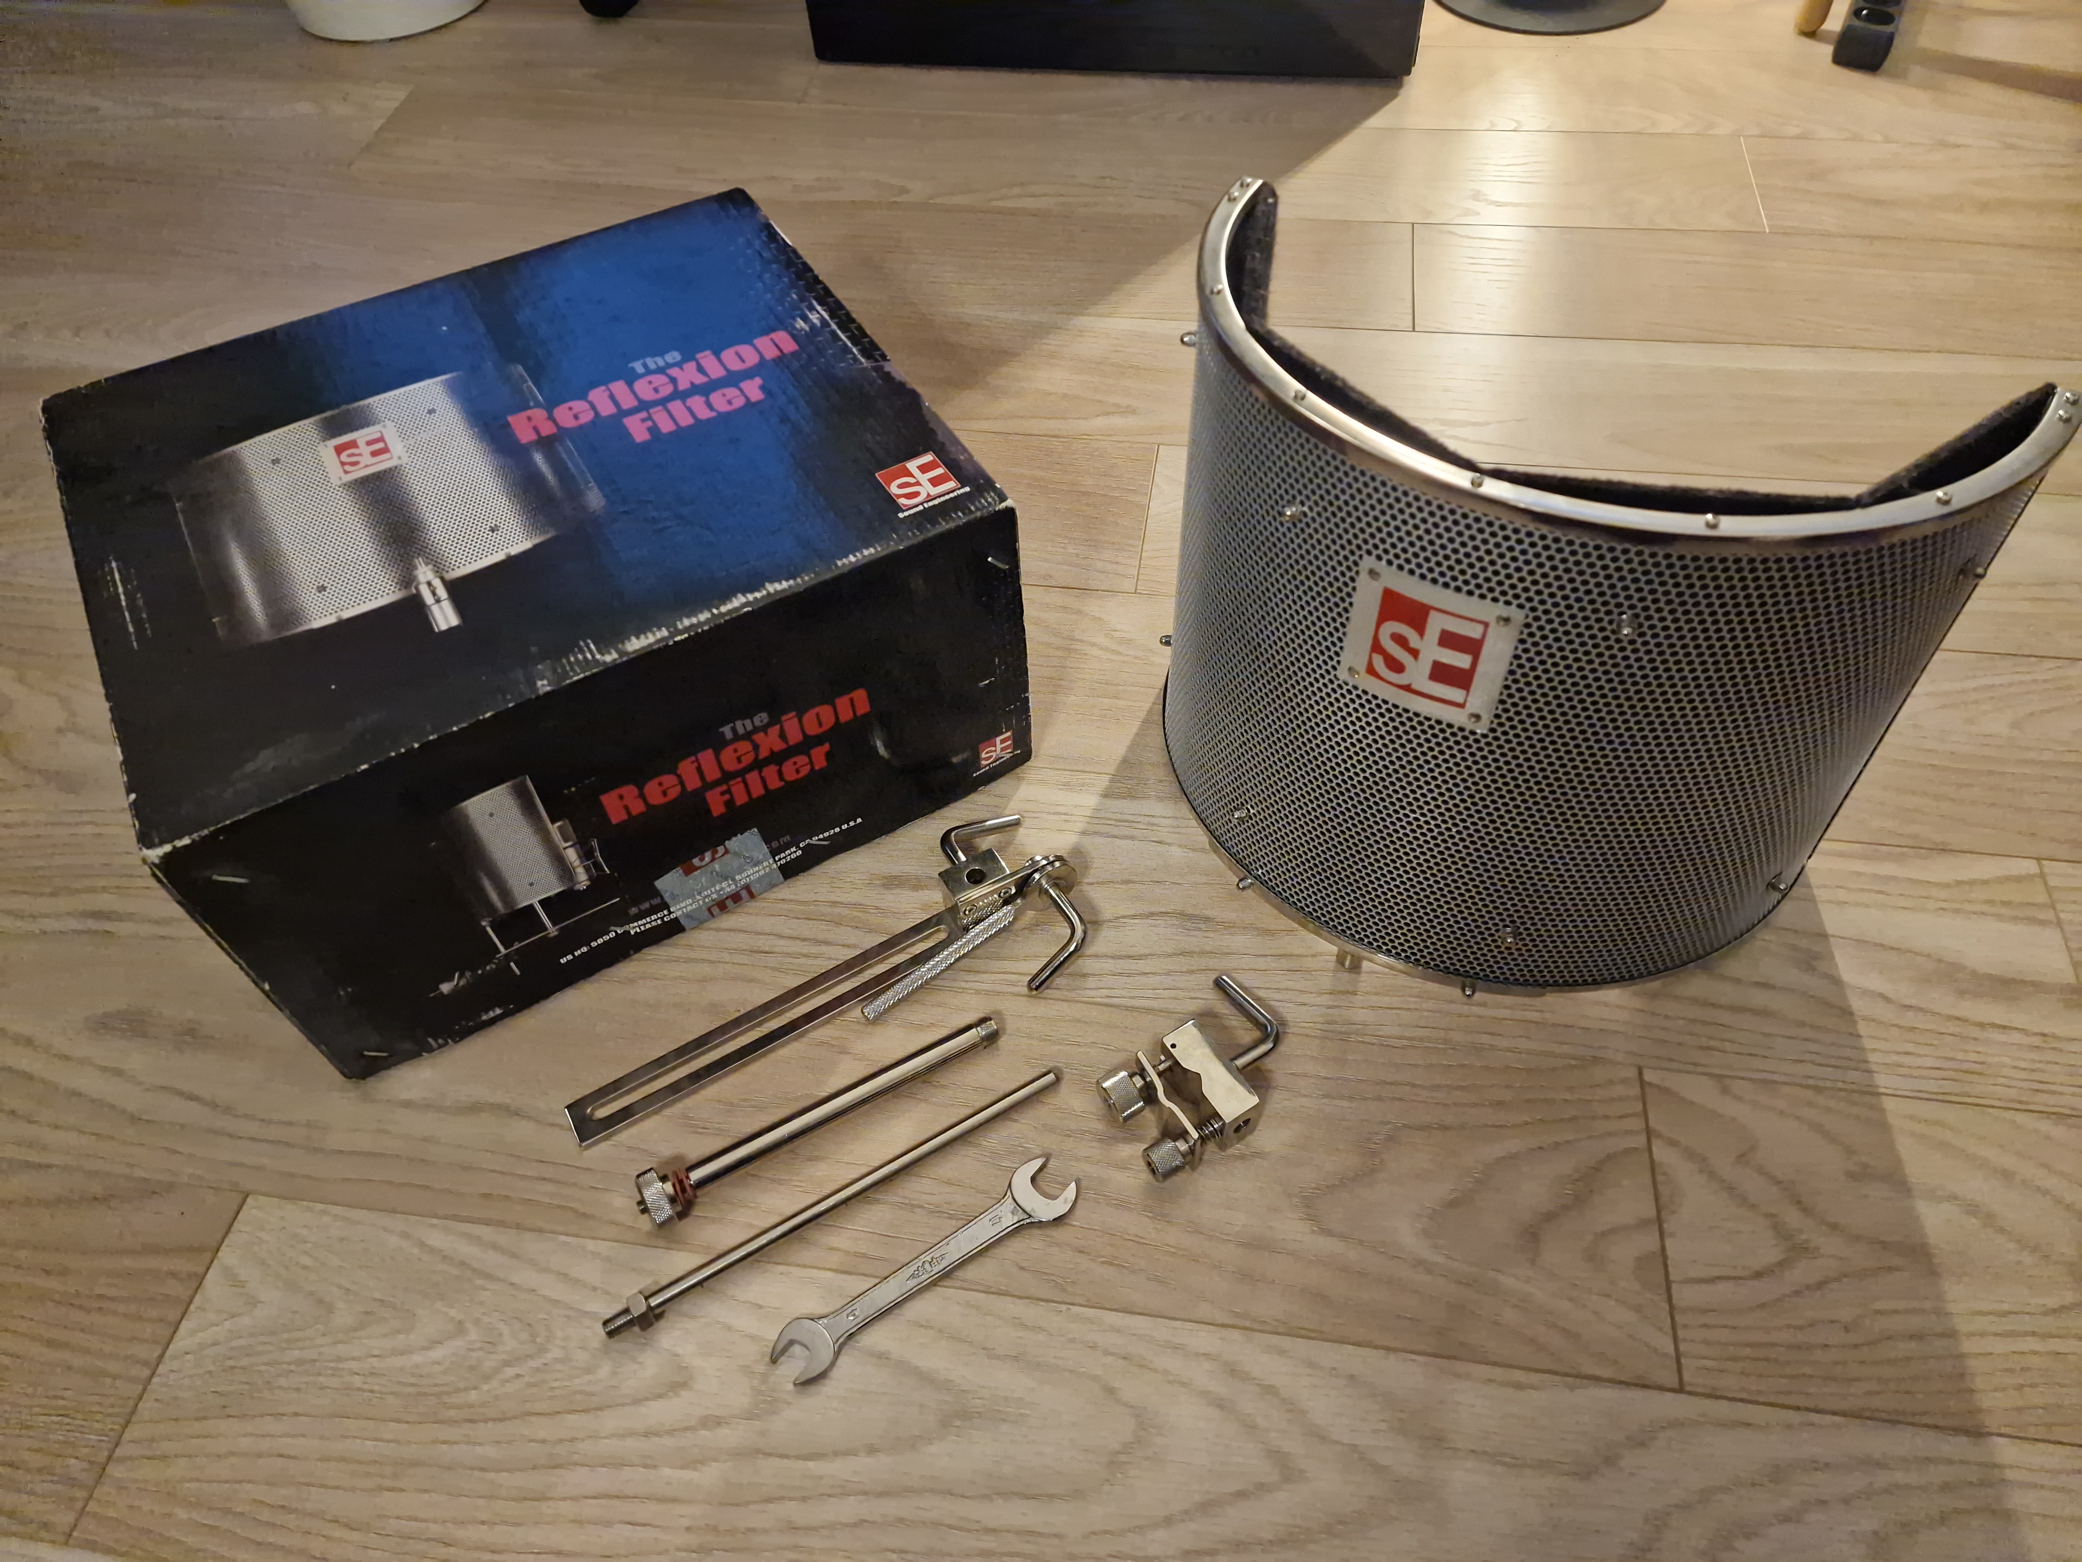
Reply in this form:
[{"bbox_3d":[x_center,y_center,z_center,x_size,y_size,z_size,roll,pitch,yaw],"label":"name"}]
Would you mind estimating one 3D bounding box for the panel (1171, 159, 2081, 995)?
[{"bbox_3d":[0.220,-0.073,0.713,0.399,0.305,0.204,26,53,23],"label":"panel"}]

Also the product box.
[{"bbox_3d":[-0.283,-0.113,0.825,0.425,0.213,0.366,-25,56,-17],"label":"product box"}]

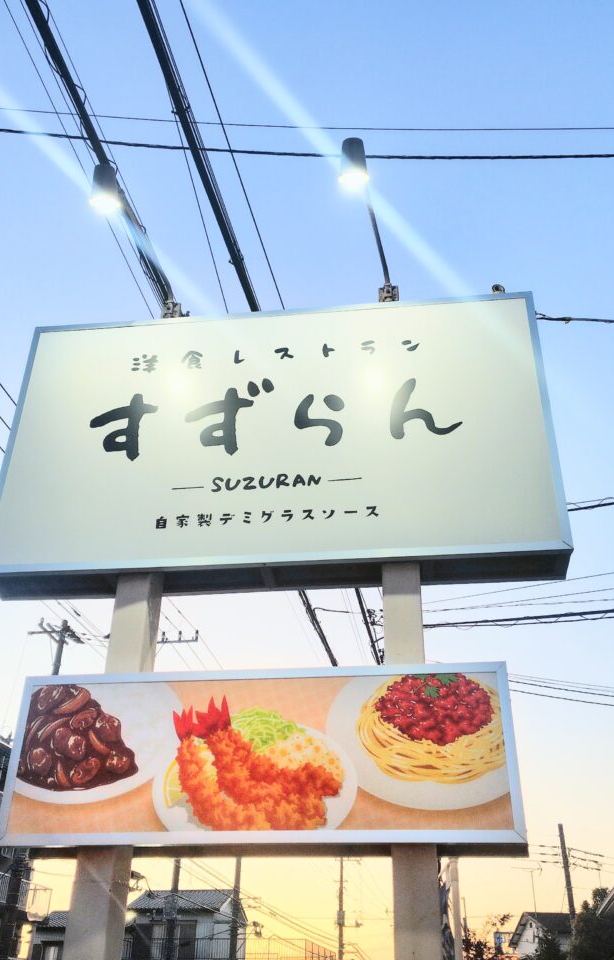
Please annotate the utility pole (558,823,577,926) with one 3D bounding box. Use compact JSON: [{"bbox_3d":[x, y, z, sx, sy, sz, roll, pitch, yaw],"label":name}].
[{"bbox_3d":[12.418,21.119,39.425,0.320,9.700,0.320,-3,-32,6],"label":"utility pole"}]

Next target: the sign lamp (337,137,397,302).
[{"bbox_3d":[0.380,-1.475,5.019,0.189,0.357,1.092,-8,-33,14],"label":"sign lamp"}]

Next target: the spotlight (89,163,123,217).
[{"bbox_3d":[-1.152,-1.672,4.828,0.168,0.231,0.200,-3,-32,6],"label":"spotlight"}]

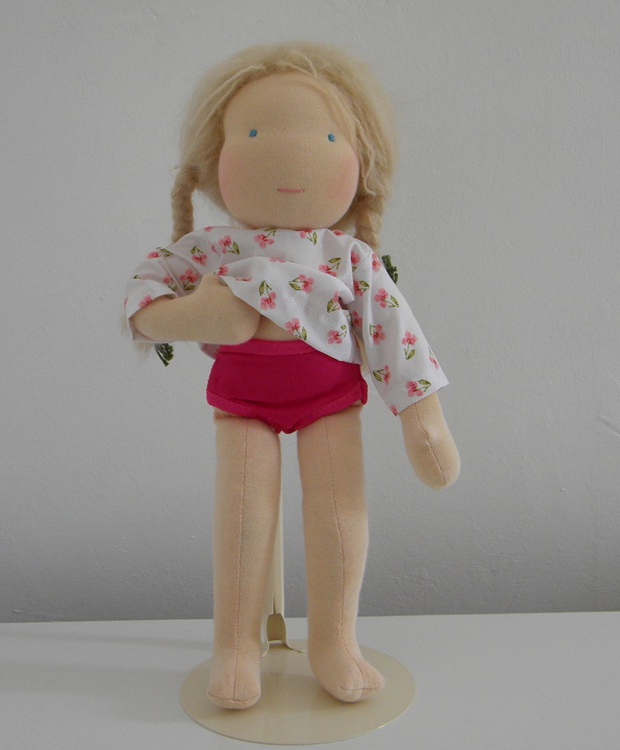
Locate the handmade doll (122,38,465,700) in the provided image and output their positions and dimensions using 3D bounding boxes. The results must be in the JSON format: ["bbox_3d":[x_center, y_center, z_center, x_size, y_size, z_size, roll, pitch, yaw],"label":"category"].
[{"bbox_3d":[-0.009,0.001,0.727,0.201,0.396,0.127,-1,11,-6],"label":"handmade doll"}]

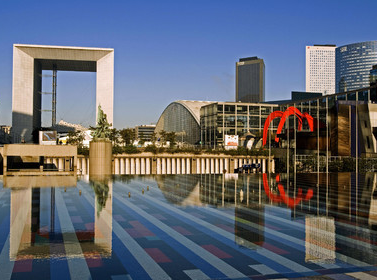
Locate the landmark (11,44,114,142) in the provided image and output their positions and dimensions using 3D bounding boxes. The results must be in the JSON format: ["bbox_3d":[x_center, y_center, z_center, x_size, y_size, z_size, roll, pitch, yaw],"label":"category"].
[{"bbox_3d":[-149.090,-47.900,536.100,108.000,110.000,112.000,1,-1,-11],"label":"landmark"}]

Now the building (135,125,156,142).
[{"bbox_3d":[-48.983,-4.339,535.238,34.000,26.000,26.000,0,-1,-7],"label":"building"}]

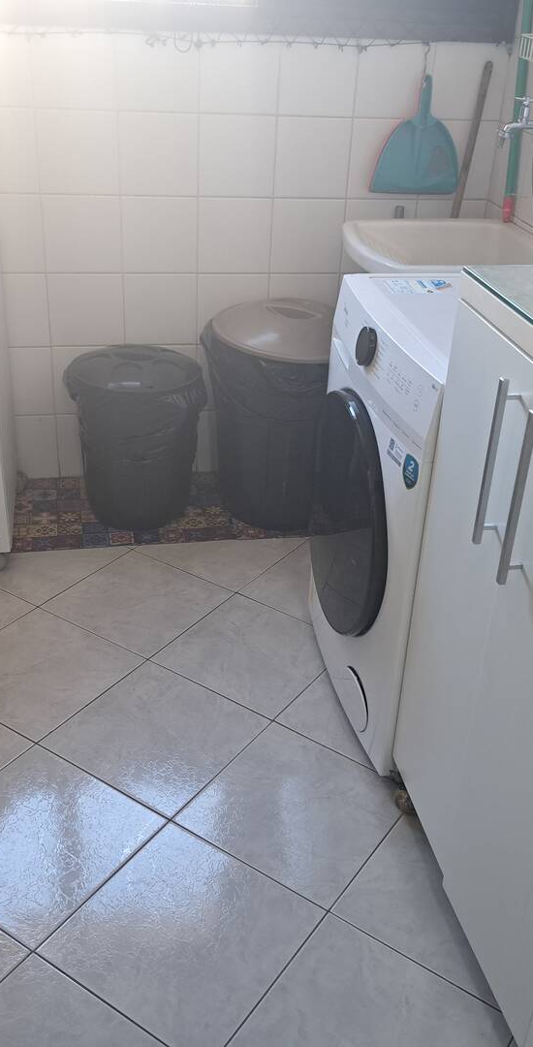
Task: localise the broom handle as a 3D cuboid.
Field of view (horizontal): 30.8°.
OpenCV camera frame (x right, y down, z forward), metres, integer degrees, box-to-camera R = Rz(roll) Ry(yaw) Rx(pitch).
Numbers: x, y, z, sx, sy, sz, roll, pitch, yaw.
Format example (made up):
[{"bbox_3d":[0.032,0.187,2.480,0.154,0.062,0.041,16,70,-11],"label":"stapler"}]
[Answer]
[{"bbox_3d":[0.512,-0.694,2.766,0.024,1.139,0.024,1,27,-13],"label":"broom handle"}]

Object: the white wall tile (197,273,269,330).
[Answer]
[{"bbox_3d":[-0.096,-0.606,2.737,0.202,0.202,0.010,-3,30,-11],"label":"white wall tile"}]

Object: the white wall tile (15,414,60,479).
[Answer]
[{"bbox_3d":[-0.713,-0.222,2.825,0.202,0.202,0.010,-3,30,-10],"label":"white wall tile"}]

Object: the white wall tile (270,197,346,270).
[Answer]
[{"bbox_3d":[0.113,-0.792,2.672,0.200,0.200,0.010,-3,30,-11],"label":"white wall tile"}]

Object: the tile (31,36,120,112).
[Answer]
[{"bbox_3d":[-0.463,-1.097,2.345,0.200,0.176,0.010,-3,30,-11],"label":"tile"}]

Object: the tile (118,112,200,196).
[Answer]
[{"bbox_3d":[-0.274,-0.942,2.474,0.200,0.200,0.010,-3,30,-11],"label":"tile"}]

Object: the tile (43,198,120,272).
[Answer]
[{"bbox_3d":[-0.481,-0.756,2.535,0.200,0.200,0.010,-3,30,-11],"label":"tile"}]

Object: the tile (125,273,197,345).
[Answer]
[{"bbox_3d":[-0.295,-0.595,2.694,0.200,0.200,0.010,-3,30,-11],"label":"tile"}]

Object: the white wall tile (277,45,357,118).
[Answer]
[{"bbox_3d":[0.132,-1.127,2.456,0.200,0.176,0.010,-3,30,-11],"label":"white wall tile"}]

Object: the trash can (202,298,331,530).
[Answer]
[{"bbox_3d":[0.073,-0.309,2.678,0.460,0.570,0.460,3,29,-1],"label":"trash can"}]

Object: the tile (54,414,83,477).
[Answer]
[{"bbox_3d":[-0.513,-0.231,2.860,0.202,0.202,0.010,-3,30,-10],"label":"tile"}]

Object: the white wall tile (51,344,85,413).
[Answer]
[{"bbox_3d":[-0.504,-0.409,2.760,0.202,0.202,0.010,-3,30,-10],"label":"white wall tile"}]

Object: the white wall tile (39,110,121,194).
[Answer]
[{"bbox_3d":[-0.476,-0.942,2.462,0.202,0.202,0.010,-3,30,-11],"label":"white wall tile"}]

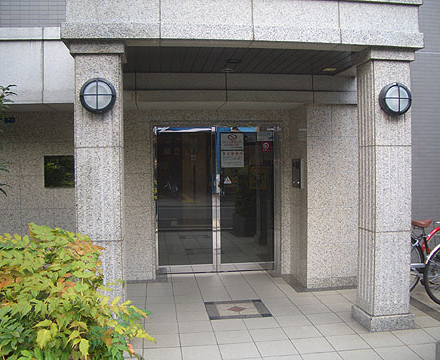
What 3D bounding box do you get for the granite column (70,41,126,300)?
[{"bbox_3d":[-0.967,0.132,4.018,0.408,2.436,0.408,-1,2,-7],"label":"granite column"}]

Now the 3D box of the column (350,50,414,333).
[{"bbox_3d":[1.461,0.096,4.323,0.408,2.419,0.408,-1,2,-7],"label":"column"}]

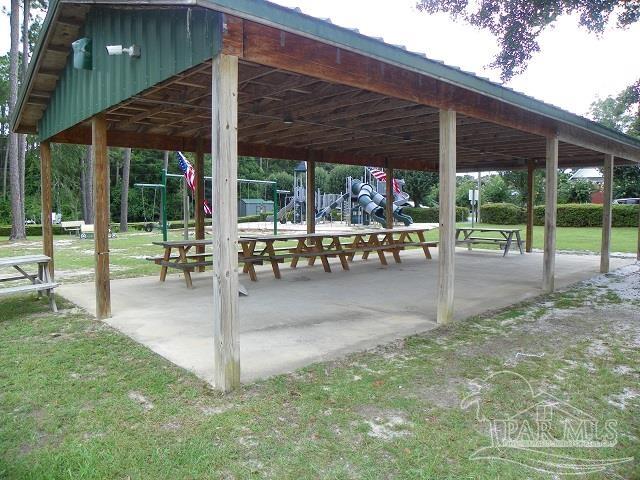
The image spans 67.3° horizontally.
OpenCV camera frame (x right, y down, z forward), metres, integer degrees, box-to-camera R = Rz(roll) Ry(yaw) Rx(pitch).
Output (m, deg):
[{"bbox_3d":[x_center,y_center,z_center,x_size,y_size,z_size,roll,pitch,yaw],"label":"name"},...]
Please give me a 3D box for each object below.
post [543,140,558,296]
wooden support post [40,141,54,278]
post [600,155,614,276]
[{"bbox_3d":[3.715,-0.411,7.741,0.145,2.517,0.145,-4,6,-42],"label":"post"},{"bbox_3d":[-4.603,-0.427,8.156,0.145,2.560,0.145,-4,6,-42],"label":"wooden support post"},{"bbox_3d":[5.914,-0.535,9.889,0.145,2.517,0.145,-4,6,-42],"label":"post"}]

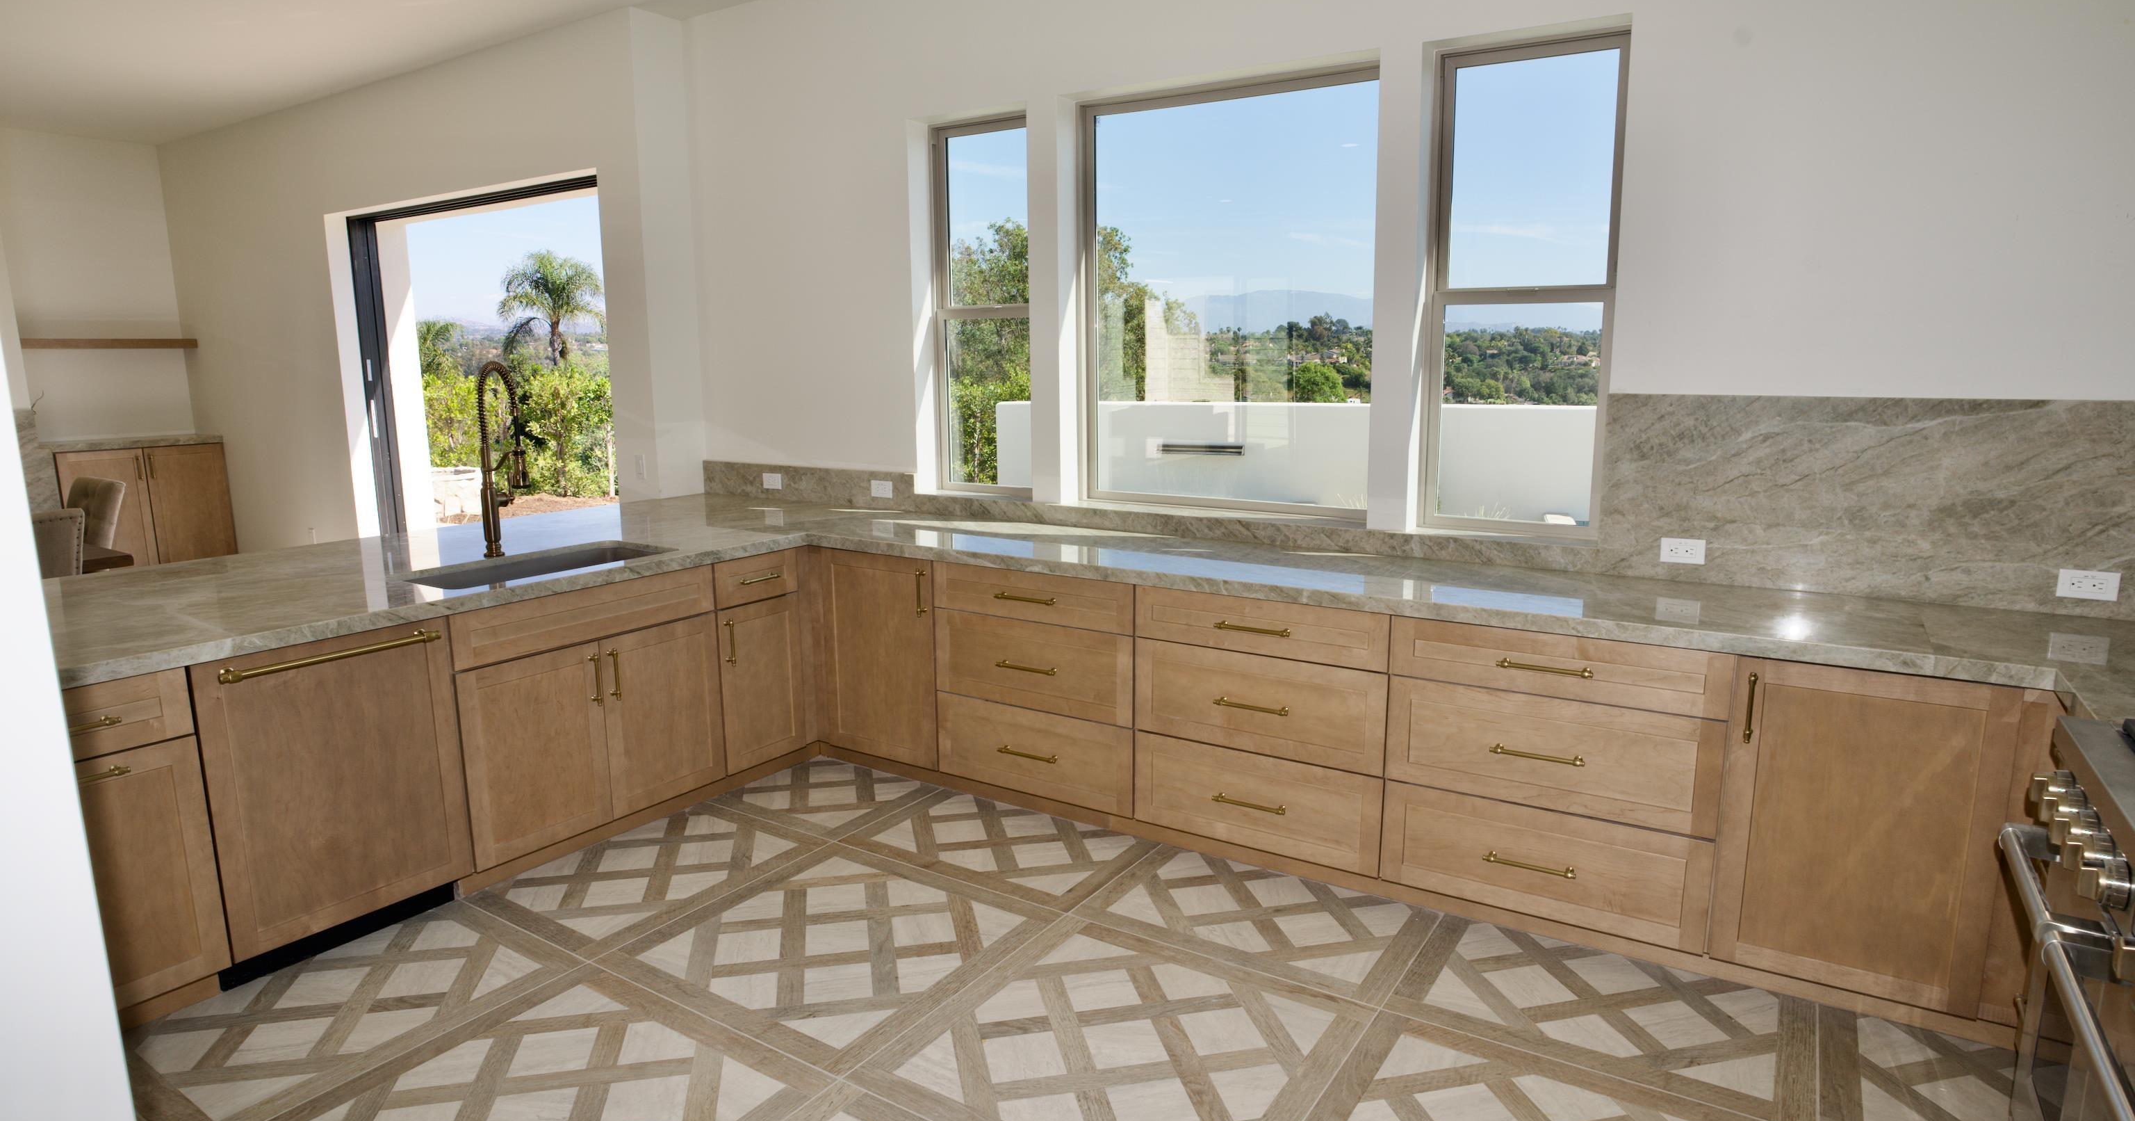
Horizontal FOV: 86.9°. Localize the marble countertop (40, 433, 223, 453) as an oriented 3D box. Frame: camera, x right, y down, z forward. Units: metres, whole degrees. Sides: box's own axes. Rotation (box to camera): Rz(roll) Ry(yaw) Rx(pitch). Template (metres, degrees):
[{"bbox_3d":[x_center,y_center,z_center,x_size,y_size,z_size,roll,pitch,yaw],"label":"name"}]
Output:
[{"bbox_3d":[-6.433,-0.801,7.732,0.464,0.055,0.943,6,12,33],"label":"marble countertop"}]

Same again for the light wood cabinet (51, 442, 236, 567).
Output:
[{"bbox_3d":[-6.435,-0.285,7.827,0.449,0.998,0.933,6,12,33],"label":"light wood cabinet"}]

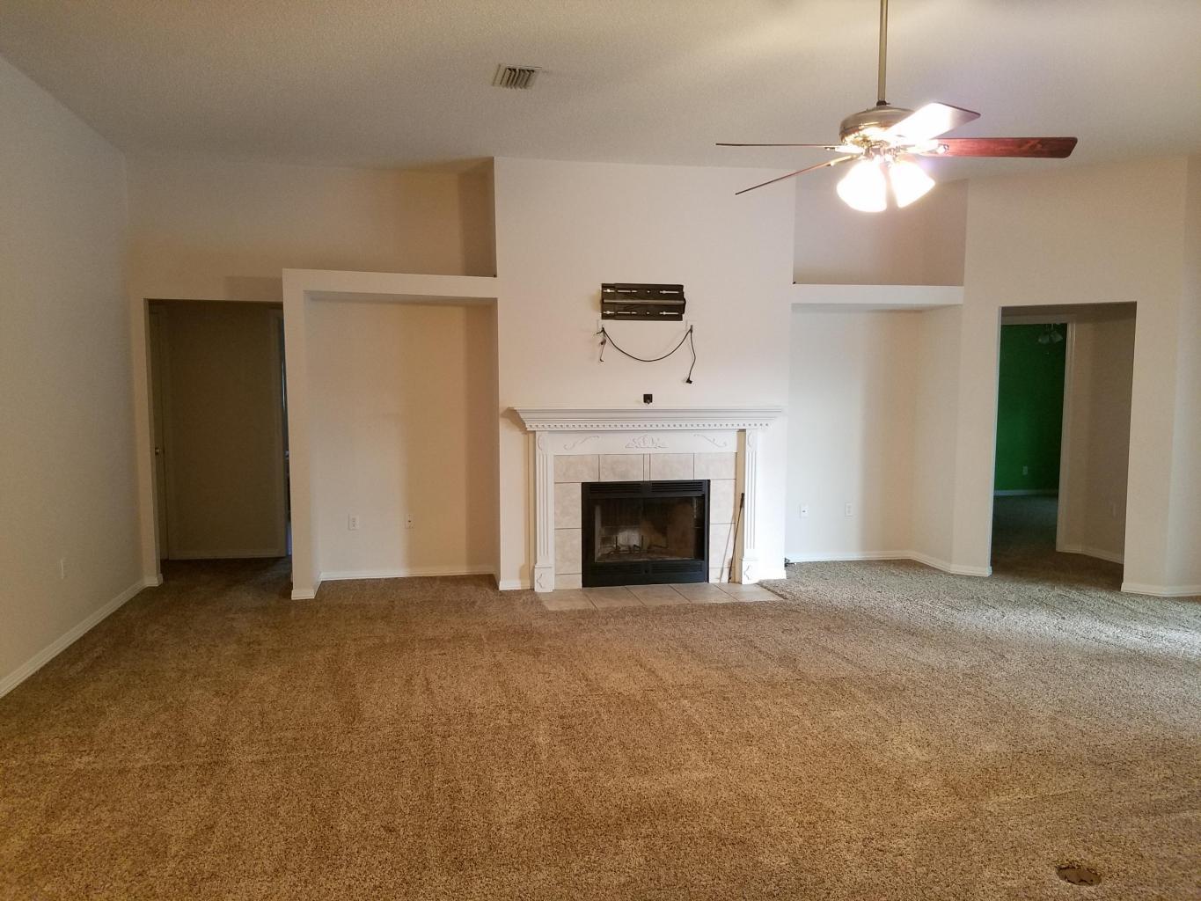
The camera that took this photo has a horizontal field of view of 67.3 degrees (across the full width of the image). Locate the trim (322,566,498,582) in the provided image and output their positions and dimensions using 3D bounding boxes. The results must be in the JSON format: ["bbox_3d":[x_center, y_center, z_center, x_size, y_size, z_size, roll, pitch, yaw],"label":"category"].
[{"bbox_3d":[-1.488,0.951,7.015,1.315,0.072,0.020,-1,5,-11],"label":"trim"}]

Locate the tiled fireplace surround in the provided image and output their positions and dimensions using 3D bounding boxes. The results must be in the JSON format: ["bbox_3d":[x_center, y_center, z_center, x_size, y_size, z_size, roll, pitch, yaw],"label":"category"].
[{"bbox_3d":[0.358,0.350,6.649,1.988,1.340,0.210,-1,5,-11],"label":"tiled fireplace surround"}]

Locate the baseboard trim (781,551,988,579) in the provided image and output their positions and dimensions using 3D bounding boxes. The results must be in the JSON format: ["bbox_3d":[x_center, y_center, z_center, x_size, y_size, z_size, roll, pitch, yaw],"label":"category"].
[{"bbox_3d":[2.195,0.928,7.360,1.673,0.072,0.765,0,5,-6],"label":"baseboard trim"}]

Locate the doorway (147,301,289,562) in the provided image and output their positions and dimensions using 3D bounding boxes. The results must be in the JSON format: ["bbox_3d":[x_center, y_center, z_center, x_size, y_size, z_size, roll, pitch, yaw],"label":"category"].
[{"bbox_3d":[-2.819,-0.052,6.770,1.008,2.106,0.140,-1,5,-11],"label":"doorway"}]

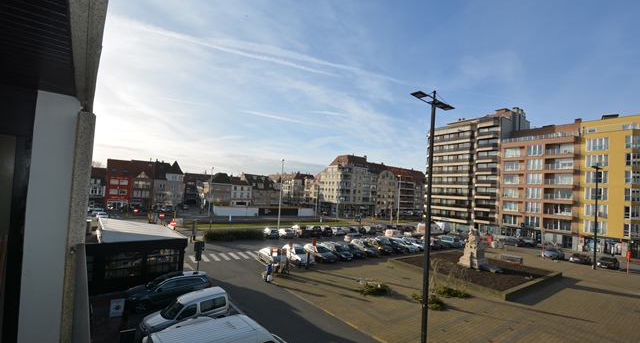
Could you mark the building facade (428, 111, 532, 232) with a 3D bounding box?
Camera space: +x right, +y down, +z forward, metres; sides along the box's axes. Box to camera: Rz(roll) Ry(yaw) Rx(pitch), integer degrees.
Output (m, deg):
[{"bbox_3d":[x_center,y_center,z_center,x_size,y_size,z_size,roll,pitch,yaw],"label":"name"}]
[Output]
[{"bbox_3d":[38.063,0.902,64.846,15.000,27.000,17.500,5,-4,-32],"label":"building facade"}]

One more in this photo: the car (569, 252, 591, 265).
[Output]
[{"bbox_3d":[38.327,12.746,39.145,4.100,1.450,1.760,6,-4,-34],"label":"car"}]

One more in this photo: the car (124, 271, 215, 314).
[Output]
[{"bbox_3d":[-9.886,7.761,17.611,4.950,1.710,1.930,7,-5,-41],"label":"car"}]

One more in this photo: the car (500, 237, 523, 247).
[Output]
[{"bbox_3d":[32.947,12.103,46.425,1.770,1.470,4.300,5,-4,-31],"label":"car"}]

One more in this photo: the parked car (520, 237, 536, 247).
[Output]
[{"bbox_3d":[41.331,13.983,52.783,4.100,1.500,1.760,6,-4,-35],"label":"parked car"}]

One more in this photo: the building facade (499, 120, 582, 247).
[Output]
[{"bbox_3d":[44.846,3.404,52.107,14.000,21.300,12.900,5,-4,-32],"label":"building facade"}]

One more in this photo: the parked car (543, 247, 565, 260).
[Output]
[{"bbox_3d":[32.502,11.386,37.072,4.200,1.420,1.770,6,-4,-36],"label":"parked car"}]

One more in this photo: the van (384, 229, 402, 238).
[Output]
[{"bbox_3d":[13.581,11.091,48.128,4.150,1.800,1.700,6,-5,-37],"label":"van"}]

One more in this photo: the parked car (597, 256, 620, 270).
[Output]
[{"bbox_3d":[39.084,12.259,36.082,4.400,1.420,1.800,6,-5,-36],"label":"parked car"}]

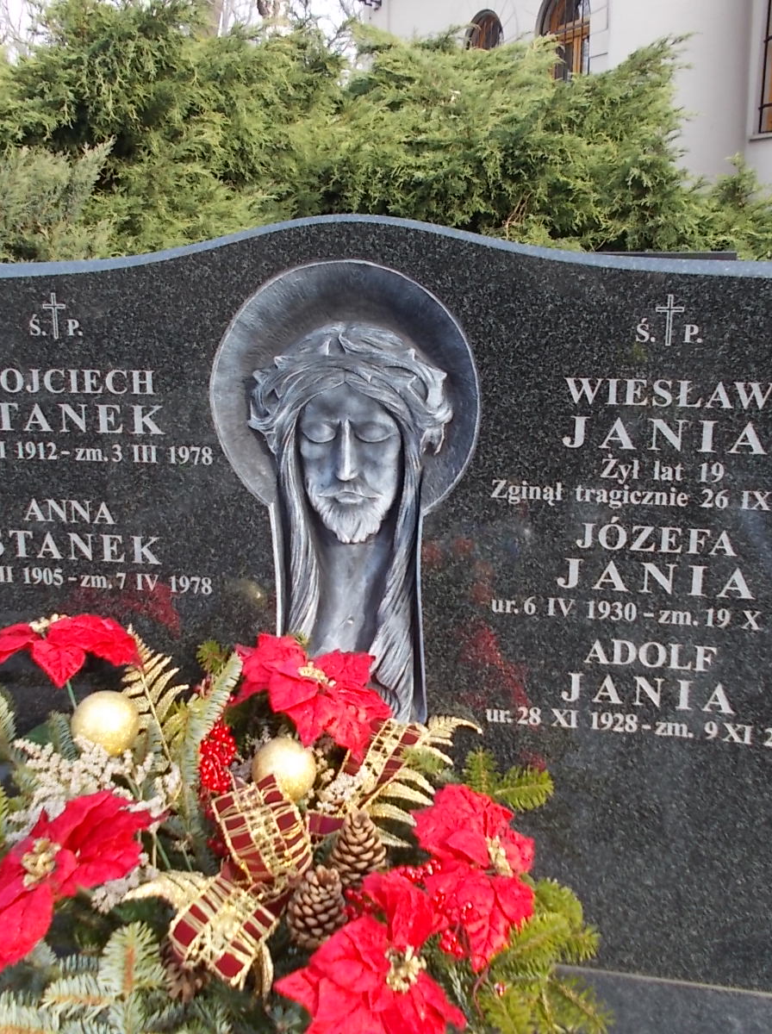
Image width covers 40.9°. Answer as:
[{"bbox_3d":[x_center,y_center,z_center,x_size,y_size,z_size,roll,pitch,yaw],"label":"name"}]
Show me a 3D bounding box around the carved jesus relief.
[{"bbox_3d":[-0.051,-0.019,1.144,0.304,0.513,0.065,3,12,12],"label":"carved jesus relief"}]

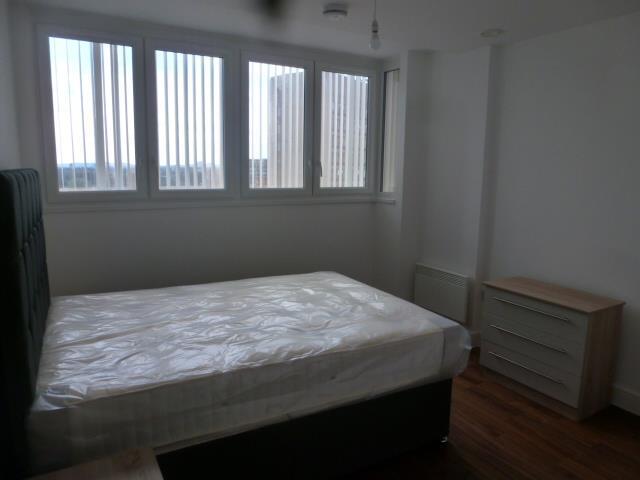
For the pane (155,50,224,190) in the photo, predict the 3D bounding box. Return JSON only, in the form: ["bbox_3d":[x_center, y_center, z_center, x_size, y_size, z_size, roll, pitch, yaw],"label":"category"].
[{"bbox_3d":[-0.935,-0.847,3.244,0.500,0.970,0.070,-4,10,-27],"label":"pane"}]

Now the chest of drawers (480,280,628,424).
[{"bbox_3d":[1.556,0.687,3.051,0.417,0.680,0.762,-4,10,-29],"label":"chest of drawers"}]

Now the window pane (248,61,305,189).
[{"bbox_3d":[-0.333,-0.889,3.553,0.485,0.970,0.070,-4,10,-27],"label":"window pane"}]

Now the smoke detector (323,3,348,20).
[{"bbox_3d":[0.090,-1.337,2.602,0.143,0.065,0.143,1,9,0],"label":"smoke detector"}]

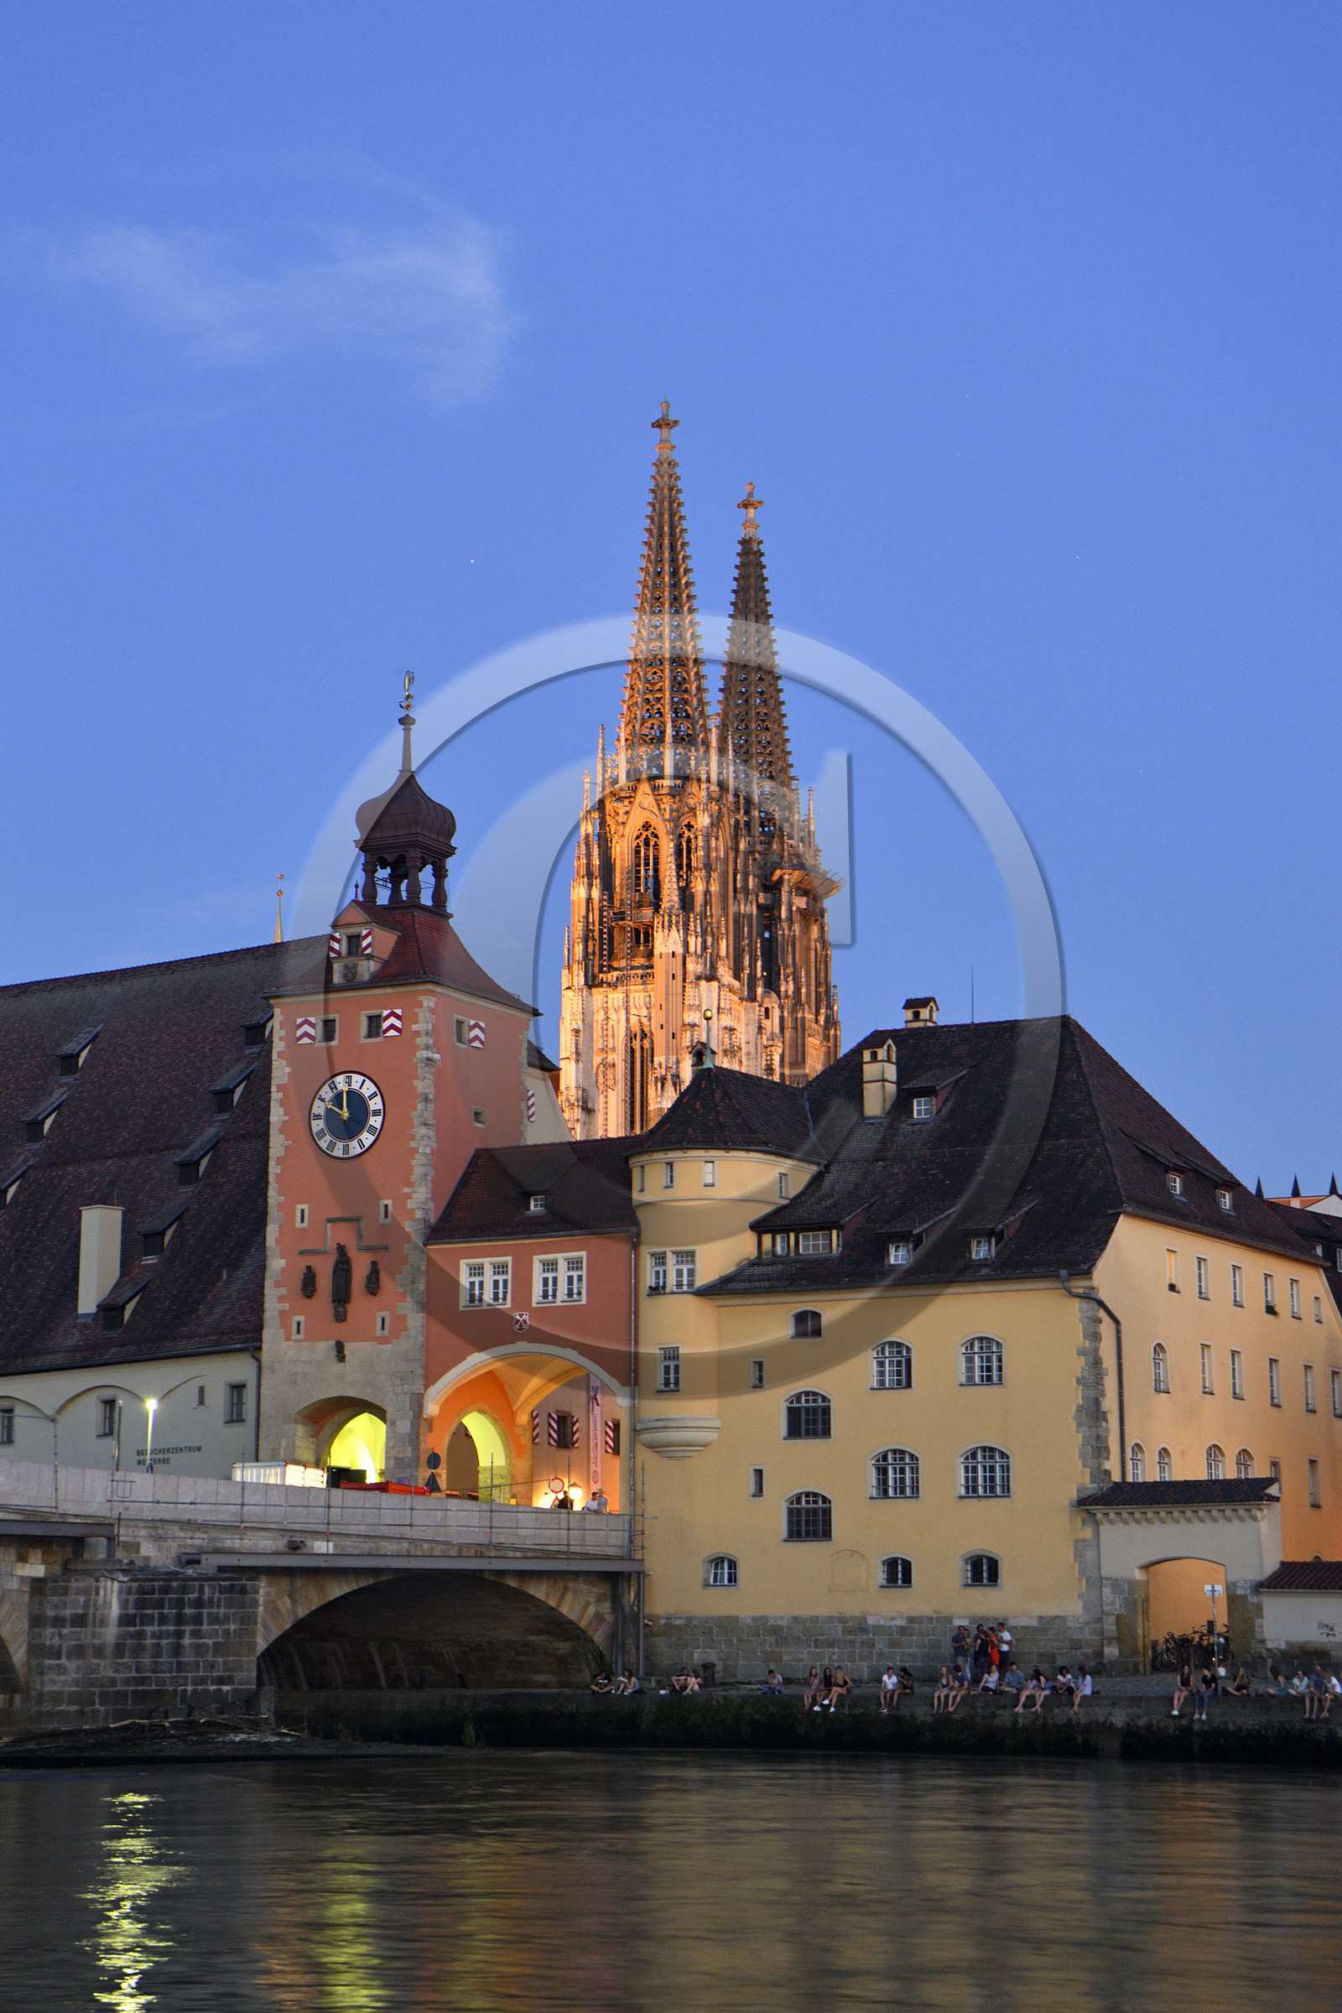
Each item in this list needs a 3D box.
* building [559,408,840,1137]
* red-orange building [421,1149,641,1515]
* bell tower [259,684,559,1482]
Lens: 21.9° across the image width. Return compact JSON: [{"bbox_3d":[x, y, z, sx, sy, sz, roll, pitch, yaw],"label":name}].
[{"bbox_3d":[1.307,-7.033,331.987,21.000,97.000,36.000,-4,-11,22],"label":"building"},{"bbox_3d":[-2.961,11.033,113.895,8.200,13.400,7.000,-6,-12,30],"label":"red-orange building"},{"bbox_3d":[-9.238,3.328,119.175,7.100,30.200,7.100,-5,-12,28],"label":"bell tower"}]

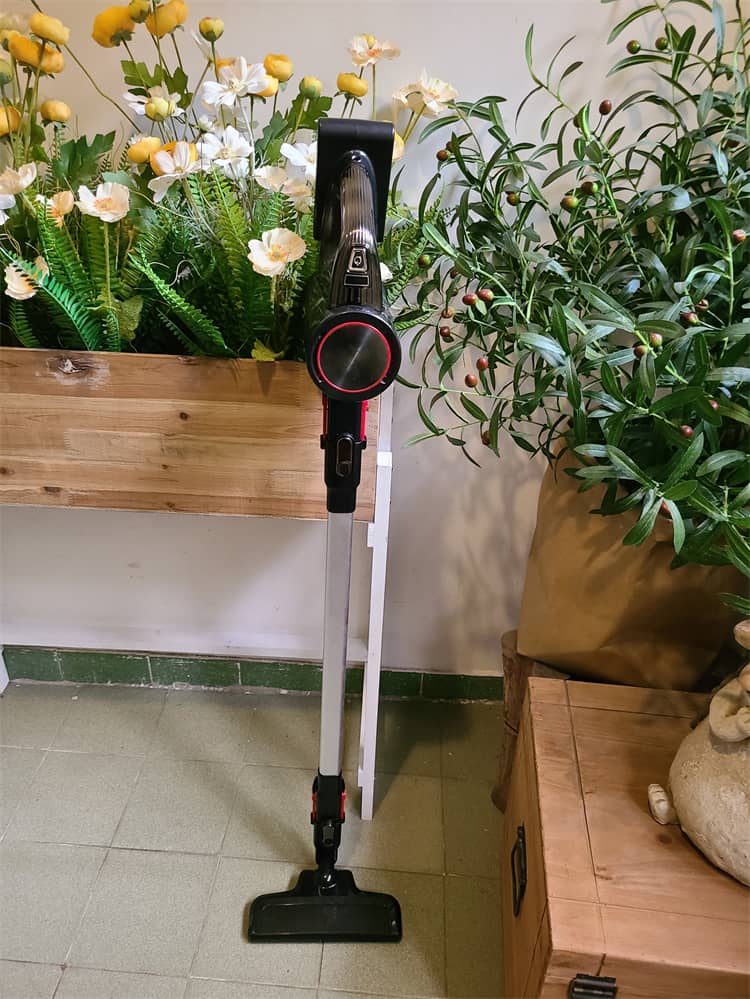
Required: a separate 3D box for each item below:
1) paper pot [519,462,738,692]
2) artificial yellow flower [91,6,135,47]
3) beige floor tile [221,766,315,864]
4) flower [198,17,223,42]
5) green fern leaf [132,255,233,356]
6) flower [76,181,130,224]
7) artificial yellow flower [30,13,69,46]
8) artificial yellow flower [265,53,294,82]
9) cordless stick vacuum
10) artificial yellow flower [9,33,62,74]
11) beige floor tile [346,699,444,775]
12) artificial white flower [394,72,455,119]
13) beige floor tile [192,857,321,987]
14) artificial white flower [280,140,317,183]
[{"bbox_3d":[0.410,0.106,1.247,0.315,0.305,0.290,4,32,2],"label":"paper pot"},{"bbox_3d":[-0.312,-0.563,0.895,0.051,0.046,0.048,-5,33,-12],"label":"artificial yellow flower"},{"bbox_3d":[-0.169,0.595,1.422,0.200,0.010,0.200,4,32,2],"label":"beige floor tile"},{"bbox_3d":[-0.189,-0.541,0.864,0.028,0.031,0.028,3,33,2],"label":"flower"},{"bbox_3d":[-0.234,-0.235,0.921,0.050,0.158,0.035,-53,27,-17],"label":"green fern leaf"},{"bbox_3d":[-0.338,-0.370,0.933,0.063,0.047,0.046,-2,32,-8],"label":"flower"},{"bbox_3d":[-0.382,-0.551,0.881,0.047,0.027,0.047,21,31,-9],"label":"artificial yellow flower"},{"bbox_3d":[-0.117,-0.526,0.914,0.034,0.032,0.034,4,32,2],"label":"artificial yellow flower"},{"bbox_3d":[-0.054,0.140,1.053,0.247,1.190,0.230,2,27,-2],"label":"cordless stick vacuum"},{"bbox_3d":[-0.388,-0.512,0.861,0.064,0.037,0.057,22,31,-10],"label":"artificial yellow flower"},{"bbox_3d":[0.041,0.499,1.584,0.200,0.010,0.200,3,33,2],"label":"beige floor tile"},{"bbox_3d":[0.062,-0.497,0.921,0.072,0.056,0.058,-2,32,-8],"label":"artificial white flower"},{"bbox_3d":[-0.182,0.702,1.254,0.200,0.010,0.200,3,33,2],"label":"beige floor tile"},{"bbox_3d":[-0.083,-0.419,0.933,0.075,0.060,0.050,4,32,2],"label":"artificial white flower"}]

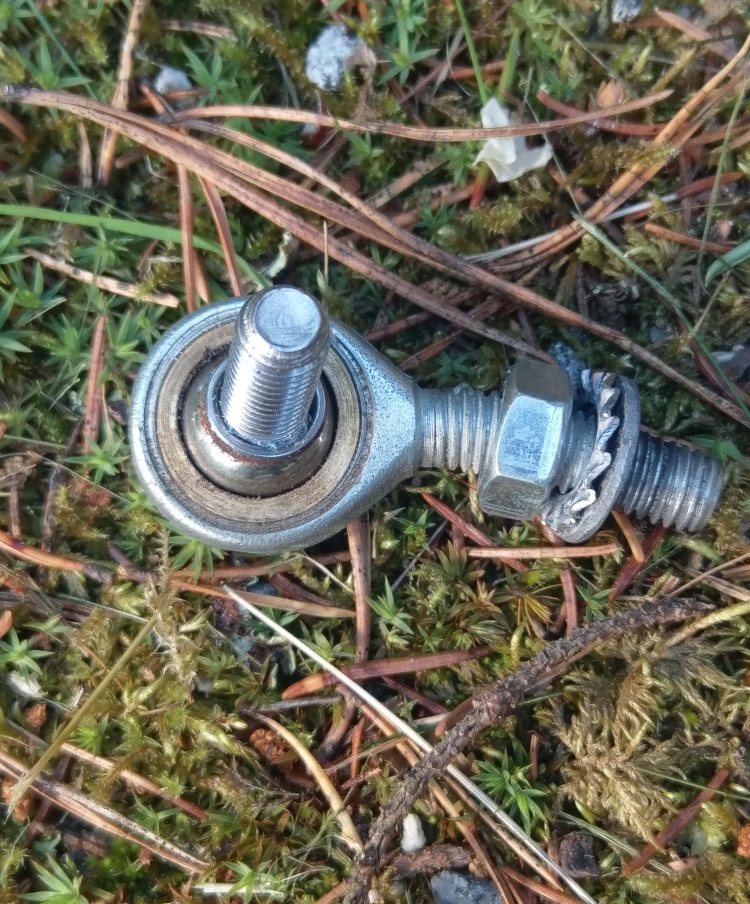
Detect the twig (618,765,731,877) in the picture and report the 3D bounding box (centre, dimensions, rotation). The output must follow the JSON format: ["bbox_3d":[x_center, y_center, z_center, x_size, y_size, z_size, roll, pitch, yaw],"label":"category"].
[{"bbox_3d":[0.024,0.029,0.059,0.012,0.001,0.001,-44,88,-2],"label":"twig"}]

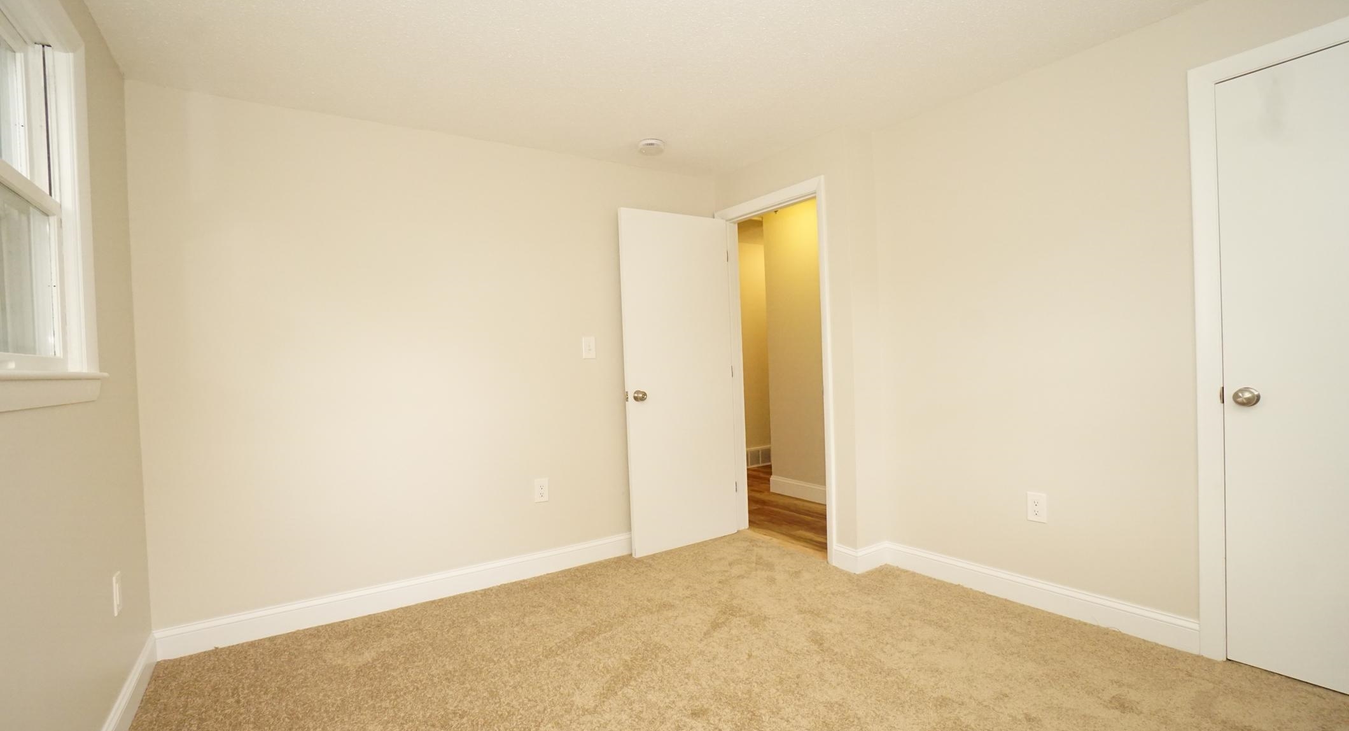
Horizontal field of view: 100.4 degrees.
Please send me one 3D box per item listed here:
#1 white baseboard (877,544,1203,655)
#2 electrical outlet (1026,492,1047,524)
[{"bbox_3d":[1.517,0.990,2.517,0.015,0.122,1.235,-3,1,-38],"label":"white baseboard"},{"bbox_3d":[1.568,0.615,2.433,0.010,0.120,0.074,-3,1,-38],"label":"electrical outlet"}]

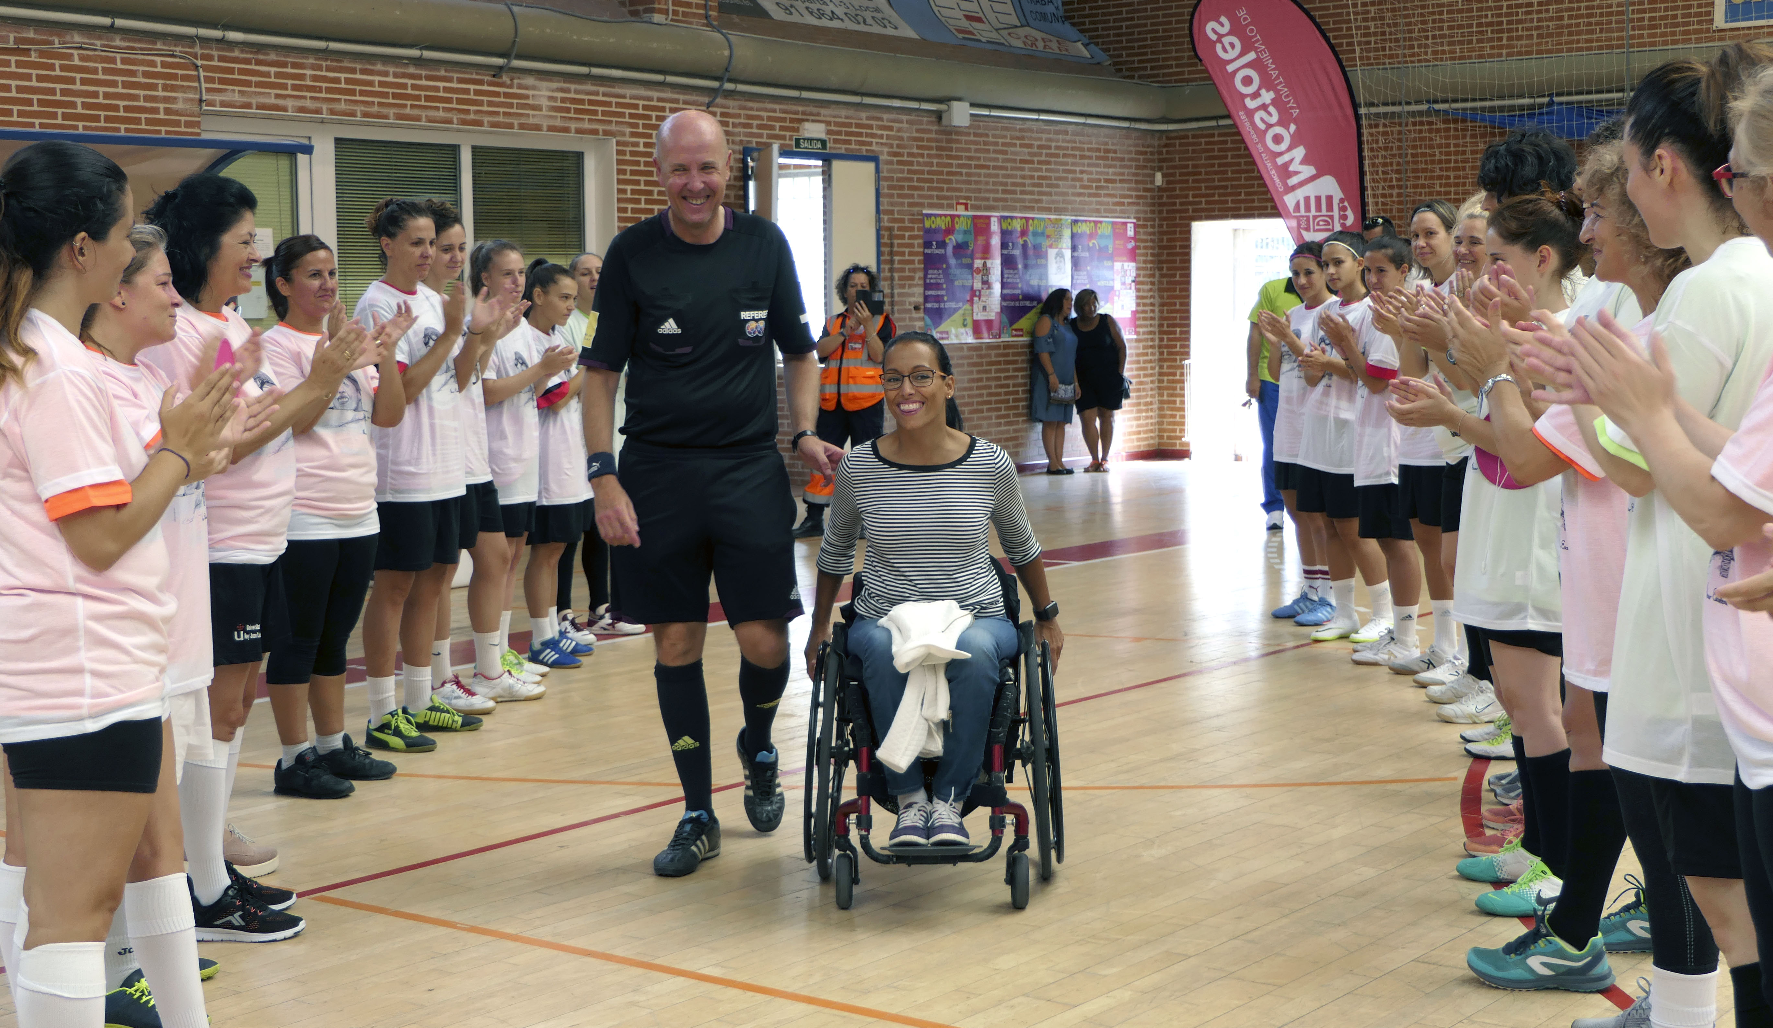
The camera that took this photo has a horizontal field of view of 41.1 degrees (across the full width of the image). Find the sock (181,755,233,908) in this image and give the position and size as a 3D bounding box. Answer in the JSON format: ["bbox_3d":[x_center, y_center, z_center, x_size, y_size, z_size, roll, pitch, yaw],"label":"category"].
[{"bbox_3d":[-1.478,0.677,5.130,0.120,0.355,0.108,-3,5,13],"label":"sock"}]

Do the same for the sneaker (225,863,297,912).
[{"bbox_3d":[-1.497,0.861,5.425,0.280,0.110,0.100,-2,5,-17],"label":"sneaker"}]

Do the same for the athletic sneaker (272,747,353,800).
[{"bbox_3d":[-1.616,0.735,6.683,0.268,0.125,0.105,1,5,24],"label":"athletic sneaker"}]

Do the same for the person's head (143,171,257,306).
[{"bbox_3d":[-1.558,-0.623,5.370,0.255,0.300,0.190,1,5,10],"label":"person's head"}]

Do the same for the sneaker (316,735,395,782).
[{"bbox_3d":[-1.569,0.722,6.985,0.265,0.112,0.100,1,5,12],"label":"sneaker"}]

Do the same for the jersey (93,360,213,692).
[{"bbox_3d":[-1.531,0.011,4.780,0.320,0.700,0.470,1,6,18],"label":"jersey"}]

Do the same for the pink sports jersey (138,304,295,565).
[{"bbox_3d":[-1.482,-0.176,5.232,0.290,0.600,0.440,0,5,10],"label":"pink sports jersey"}]

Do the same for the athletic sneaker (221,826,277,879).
[{"bbox_3d":[-1.591,0.812,5.702,0.265,0.115,0.100,0,5,3],"label":"athletic sneaker"}]

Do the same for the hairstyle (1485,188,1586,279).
[{"bbox_3d":[1.417,-0.610,5.150,0.215,0.200,0.170,0,5,14],"label":"hairstyle"}]

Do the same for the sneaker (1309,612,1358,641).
[{"bbox_3d":[1.825,0.455,9.609,0.275,0.105,0.100,-4,6,-33],"label":"sneaker"}]

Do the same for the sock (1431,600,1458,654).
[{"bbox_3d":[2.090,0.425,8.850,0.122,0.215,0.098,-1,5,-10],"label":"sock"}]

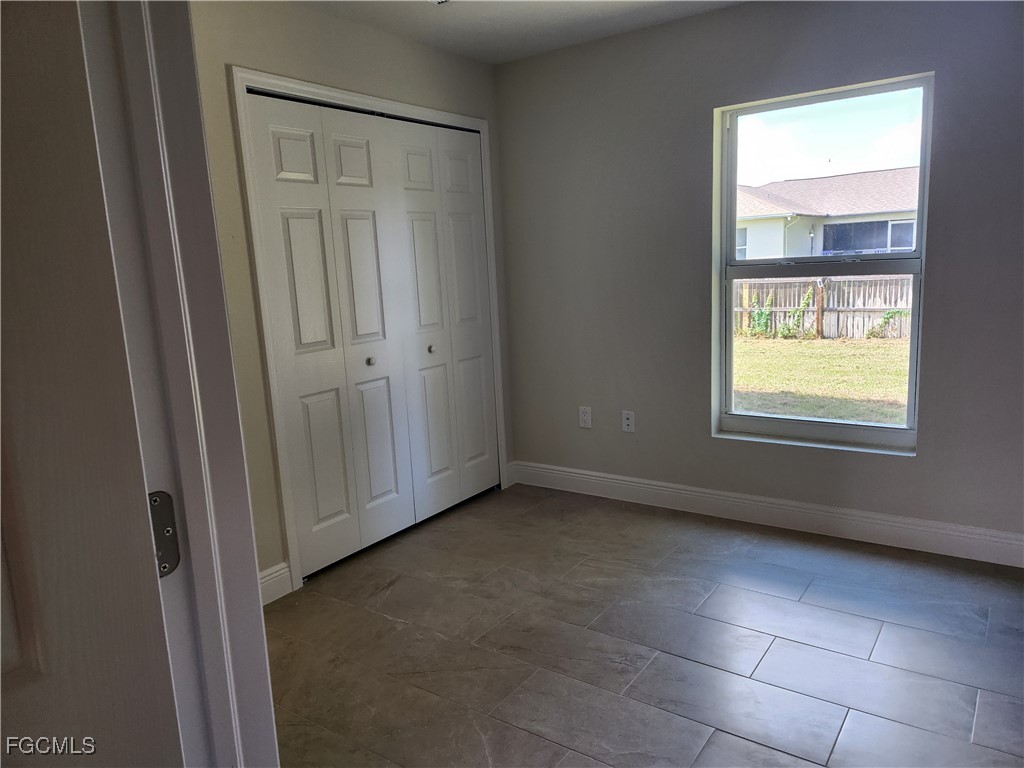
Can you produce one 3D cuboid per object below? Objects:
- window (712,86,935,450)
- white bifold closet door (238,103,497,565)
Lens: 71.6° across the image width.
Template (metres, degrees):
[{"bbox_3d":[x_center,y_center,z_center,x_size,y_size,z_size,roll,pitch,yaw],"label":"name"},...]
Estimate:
[{"bbox_3d":[1.408,-0.503,3.297,0.904,1.592,0.100,4,12,35],"label":"window"},{"bbox_3d":[-0.572,-0.271,3.563,0.045,2.032,1.479,4,12,35],"label":"white bifold closet door"}]

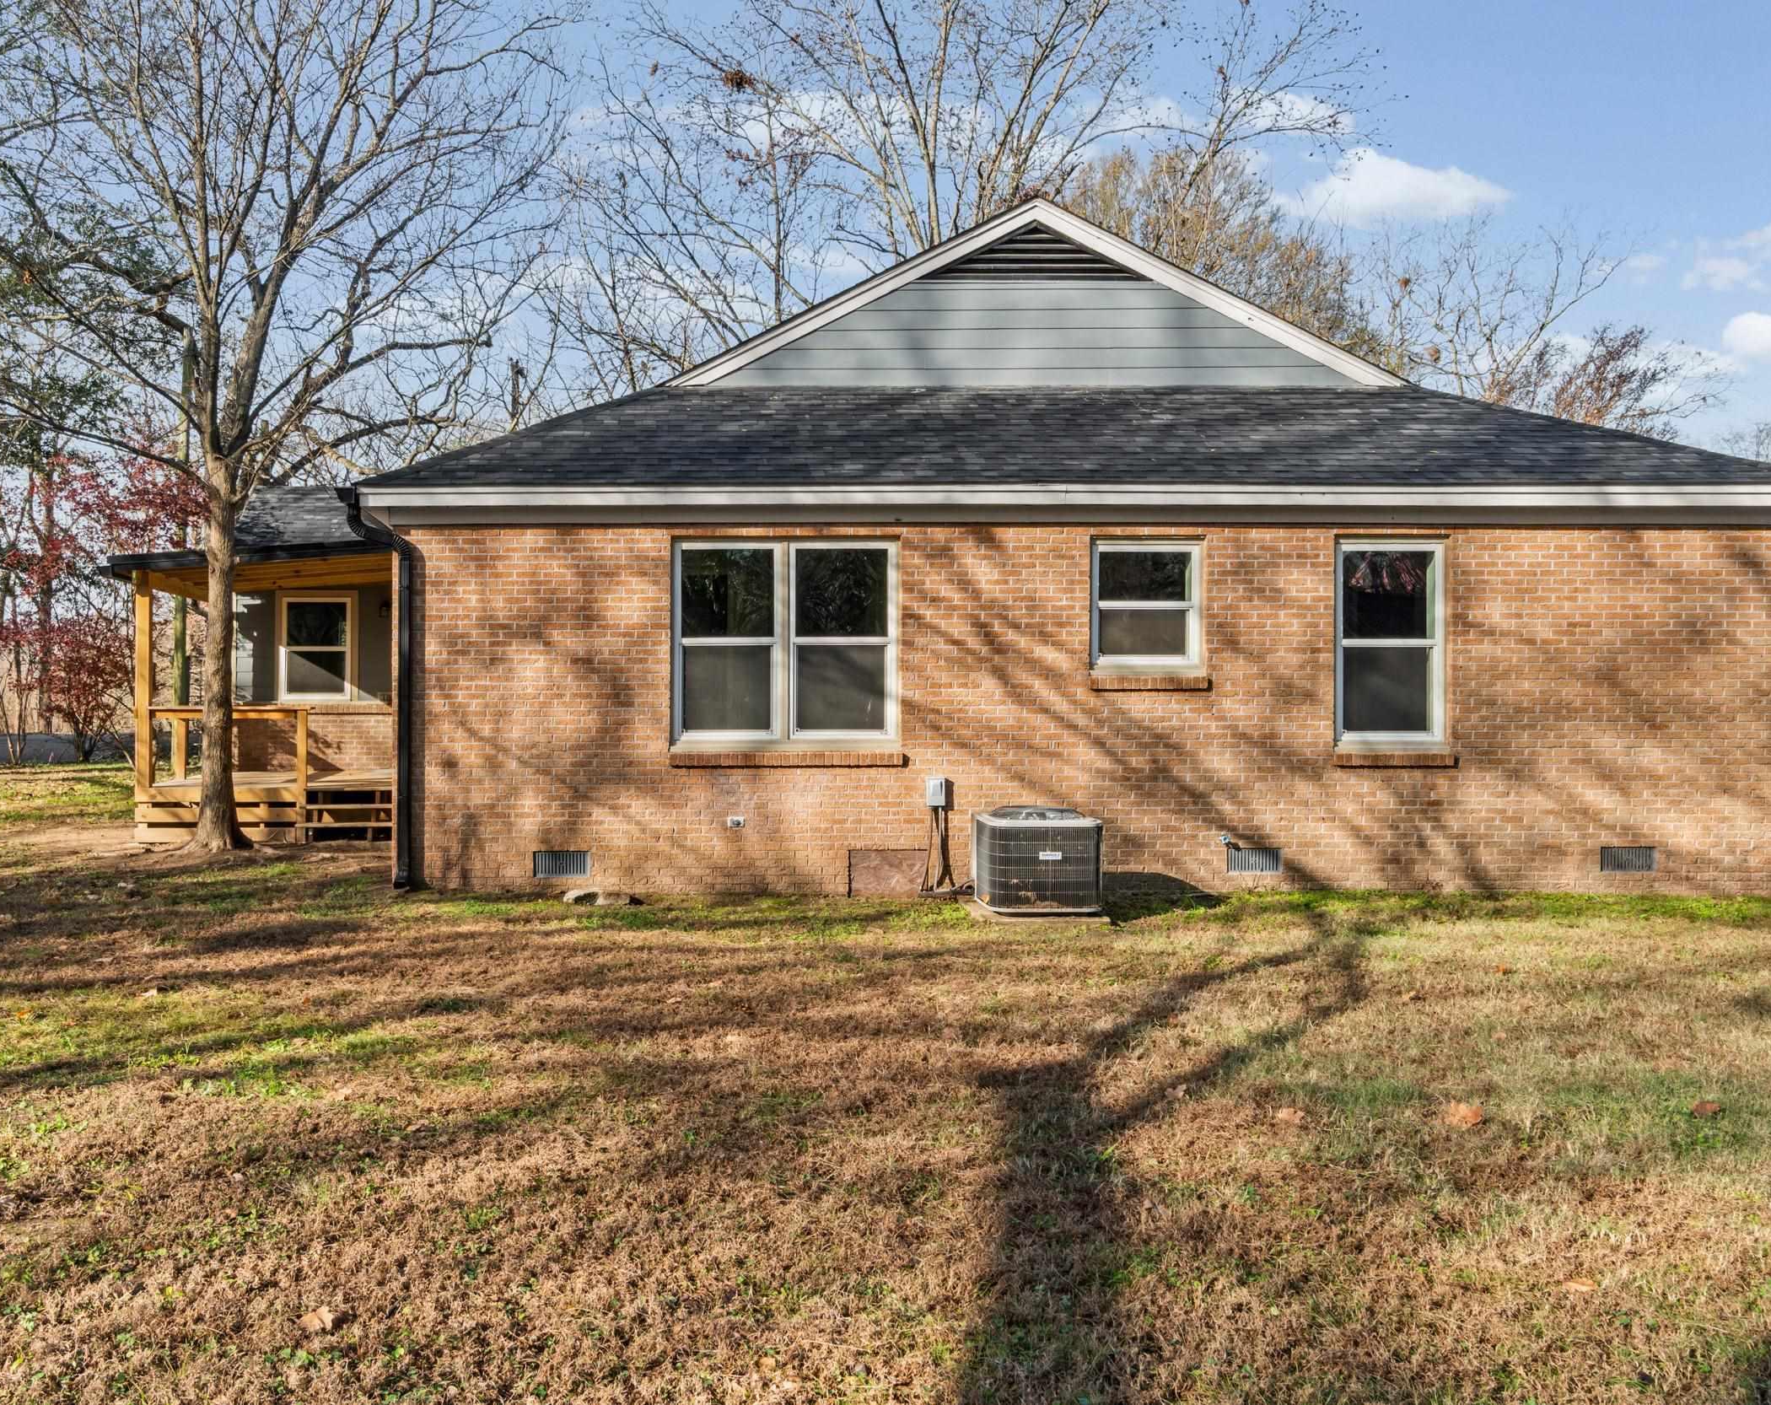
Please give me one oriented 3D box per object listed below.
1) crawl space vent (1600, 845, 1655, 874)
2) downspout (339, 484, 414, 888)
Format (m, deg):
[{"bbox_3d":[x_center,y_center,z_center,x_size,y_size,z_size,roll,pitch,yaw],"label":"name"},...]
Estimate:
[{"bbox_3d":[5.817,1.234,12.373,0.440,0.205,0.060,0,0,-1],"label":"crawl space vent"},{"bbox_3d":[-3.900,-0.125,12.120,0.520,3.080,0.280,0,0,-1],"label":"downspout"}]

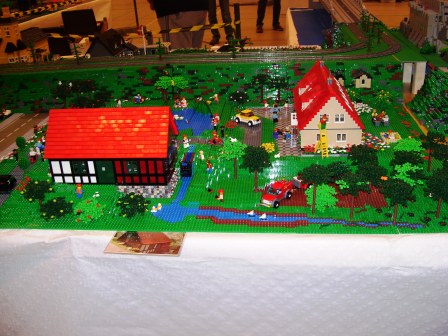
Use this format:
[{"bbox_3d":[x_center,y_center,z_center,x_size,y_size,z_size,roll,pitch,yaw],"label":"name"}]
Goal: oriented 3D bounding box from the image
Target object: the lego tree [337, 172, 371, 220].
[{"bbox_3d":[0.319,0.075,1.151,0.083,0.129,0.083,1,29,5],"label":"lego tree"}]

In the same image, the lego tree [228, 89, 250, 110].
[{"bbox_3d":[0.062,-0.274,1.879,0.080,0.065,0.080,1,29,5],"label":"lego tree"}]

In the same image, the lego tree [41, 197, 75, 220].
[{"bbox_3d":[-0.424,0.113,1.194,0.082,0.072,0.082,0,26,6],"label":"lego tree"}]

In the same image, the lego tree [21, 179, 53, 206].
[{"bbox_3d":[-0.506,0.073,1.274,0.086,0.082,0.086,0,26,6],"label":"lego tree"}]

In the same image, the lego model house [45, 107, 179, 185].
[{"bbox_3d":[-0.335,-0.081,1.404,0.371,0.208,0.190,0,29,5],"label":"lego model house"}]

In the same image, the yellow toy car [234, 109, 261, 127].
[{"bbox_3d":[0.094,-0.195,1.817,0.088,0.045,0.048,17,32,36],"label":"yellow toy car"}]

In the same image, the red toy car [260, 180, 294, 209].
[{"bbox_3d":[0.146,0.074,1.260,0.035,0.040,0.094,21,36,36],"label":"red toy car"}]

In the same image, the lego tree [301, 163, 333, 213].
[{"bbox_3d":[0.228,0.059,1.177,0.073,0.139,0.073,1,29,5],"label":"lego tree"}]

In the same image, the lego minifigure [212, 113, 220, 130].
[{"bbox_3d":[-0.028,-0.164,1.696,0.020,0.052,0.026,-10,30,-14],"label":"lego minifigure"}]

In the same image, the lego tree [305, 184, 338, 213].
[{"bbox_3d":[0.255,0.080,1.206,0.085,0.072,0.085,1,29,5],"label":"lego tree"}]

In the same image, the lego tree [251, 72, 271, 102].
[{"bbox_3d":[0.161,-0.347,2.034,0.086,0.128,0.086,0,26,6],"label":"lego tree"}]

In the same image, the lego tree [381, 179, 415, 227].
[{"bbox_3d":[0.409,0.084,1.107,0.078,0.123,0.078,0,26,6],"label":"lego tree"}]

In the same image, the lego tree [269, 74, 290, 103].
[{"bbox_3d":[0.237,-0.338,2.018,0.085,0.119,0.085,0,26,6],"label":"lego tree"}]

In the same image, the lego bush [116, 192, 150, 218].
[{"bbox_3d":[-0.230,0.102,1.195,0.084,0.076,0.084,0,26,6],"label":"lego bush"}]

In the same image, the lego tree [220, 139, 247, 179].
[{"bbox_3d":[0.029,-0.025,1.378,0.078,0.125,0.078,0,26,6],"label":"lego tree"}]

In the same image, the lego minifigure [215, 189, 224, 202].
[{"bbox_3d":[-0.010,0.075,1.268,0.025,0.042,0.018,17,34,32],"label":"lego minifigure"}]

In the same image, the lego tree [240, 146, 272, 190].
[{"bbox_3d":[0.088,0.008,1.284,0.084,0.136,0.084,1,29,5],"label":"lego tree"}]

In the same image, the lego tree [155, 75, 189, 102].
[{"bbox_3d":[-0.232,-0.353,2.102,0.153,0.115,0.130,0,26,6],"label":"lego tree"}]

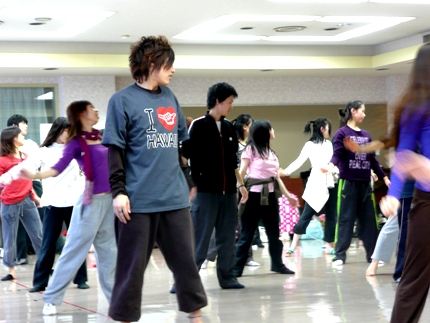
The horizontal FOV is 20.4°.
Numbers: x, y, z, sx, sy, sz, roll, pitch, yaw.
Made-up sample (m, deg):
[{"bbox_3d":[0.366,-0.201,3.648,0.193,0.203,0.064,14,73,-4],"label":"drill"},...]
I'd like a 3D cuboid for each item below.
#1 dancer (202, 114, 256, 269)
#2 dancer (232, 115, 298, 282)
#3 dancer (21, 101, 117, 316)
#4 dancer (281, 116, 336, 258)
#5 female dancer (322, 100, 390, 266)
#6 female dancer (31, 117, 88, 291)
[{"bbox_3d":[0.162,0.303,12.050,0.550,1.547,0.450,-1,-1,-33],"label":"dancer"},{"bbox_3d":[0.481,0.346,11.250,0.580,1.459,0.450,-1,-1,-28],"label":"dancer"},{"bbox_3d":[-0.990,0.325,8.350,0.740,1.497,0.500,-1,-1,-35],"label":"dancer"},{"bbox_3d":[1.057,0.277,13.350,0.600,1.553,0.500,-1,-1,-35],"label":"dancer"},{"bbox_3d":[1.383,0.213,11.700,0.620,1.615,0.450,-1,-1,-30],"label":"female dancer"},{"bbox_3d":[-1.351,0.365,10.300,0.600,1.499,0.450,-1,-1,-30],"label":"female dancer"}]

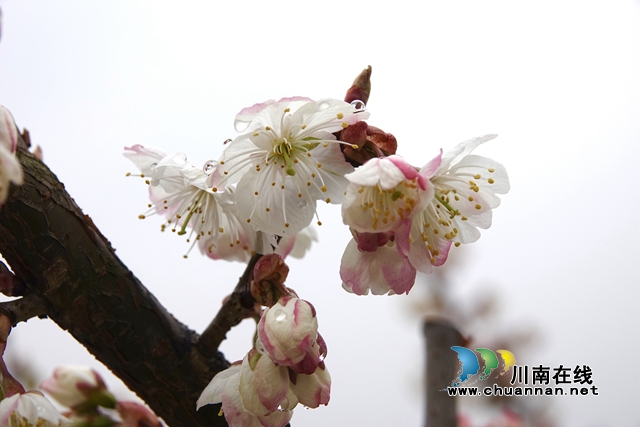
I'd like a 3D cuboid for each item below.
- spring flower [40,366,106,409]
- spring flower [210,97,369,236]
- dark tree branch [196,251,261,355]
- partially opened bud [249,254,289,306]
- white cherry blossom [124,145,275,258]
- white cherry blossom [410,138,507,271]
[{"bbox_3d":[-0.061,0.043,0.355,0.017,0.010,0.010,21,0,-12],"label":"spring flower"},{"bbox_3d":[-0.007,-0.011,0.320,0.035,0.030,0.018,0,16,-2],"label":"spring flower"},{"bbox_3d":[-0.021,0.021,0.330,0.006,0.025,0.006,28,-6,0],"label":"dark tree branch"},{"bbox_3d":[-0.011,0.015,0.325,0.008,0.011,0.008,6,-6,0],"label":"partially opened bud"},{"bbox_3d":[-0.028,-0.003,0.332,0.032,0.029,0.020,-10,28,38],"label":"white cherry blossom"},{"bbox_3d":[0.031,-0.002,0.320,0.030,0.031,0.020,13,13,-45],"label":"white cherry blossom"}]

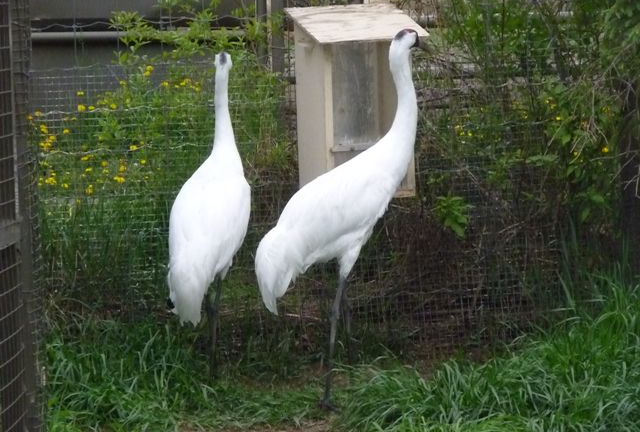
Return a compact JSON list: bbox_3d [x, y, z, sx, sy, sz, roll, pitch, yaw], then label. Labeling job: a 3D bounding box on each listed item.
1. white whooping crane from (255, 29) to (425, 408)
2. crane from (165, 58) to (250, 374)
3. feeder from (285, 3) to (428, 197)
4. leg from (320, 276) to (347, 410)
[{"bbox_3d":[0.073,0.006,8.752,0.755,1.295,0.306,-7,10,-40],"label":"white whooping crane"},{"bbox_3d":[-0.391,0.005,9.060,0.275,1.204,0.673,1,8,12],"label":"crane"},{"bbox_3d":[0.136,-0.417,9.323,0.418,0.668,0.357,-4,8,-21],"label":"feeder"},{"bbox_3d":[0.046,0.435,8.772,0.102,0.459,0.071,-7,10,-40],"label":"leg"}]

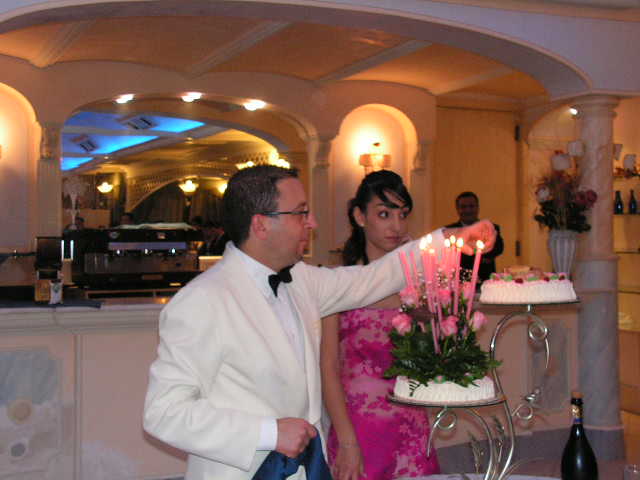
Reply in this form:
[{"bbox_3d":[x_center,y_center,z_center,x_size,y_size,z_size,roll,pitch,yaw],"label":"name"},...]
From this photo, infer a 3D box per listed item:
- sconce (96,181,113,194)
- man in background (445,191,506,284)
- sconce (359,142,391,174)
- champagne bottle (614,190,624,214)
[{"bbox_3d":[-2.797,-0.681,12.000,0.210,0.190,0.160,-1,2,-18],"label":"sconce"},{"bbox_3d":[1.190,0.498,7.227,0.530,1.760,0.320,0,2,9],"label":"man in background"},{"bbox_3d":[0.468,-0.679,7.800,0.250,0.280,0.150,-1,2,-25],"label":"sconce"},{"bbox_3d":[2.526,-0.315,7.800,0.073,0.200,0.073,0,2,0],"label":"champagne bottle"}]

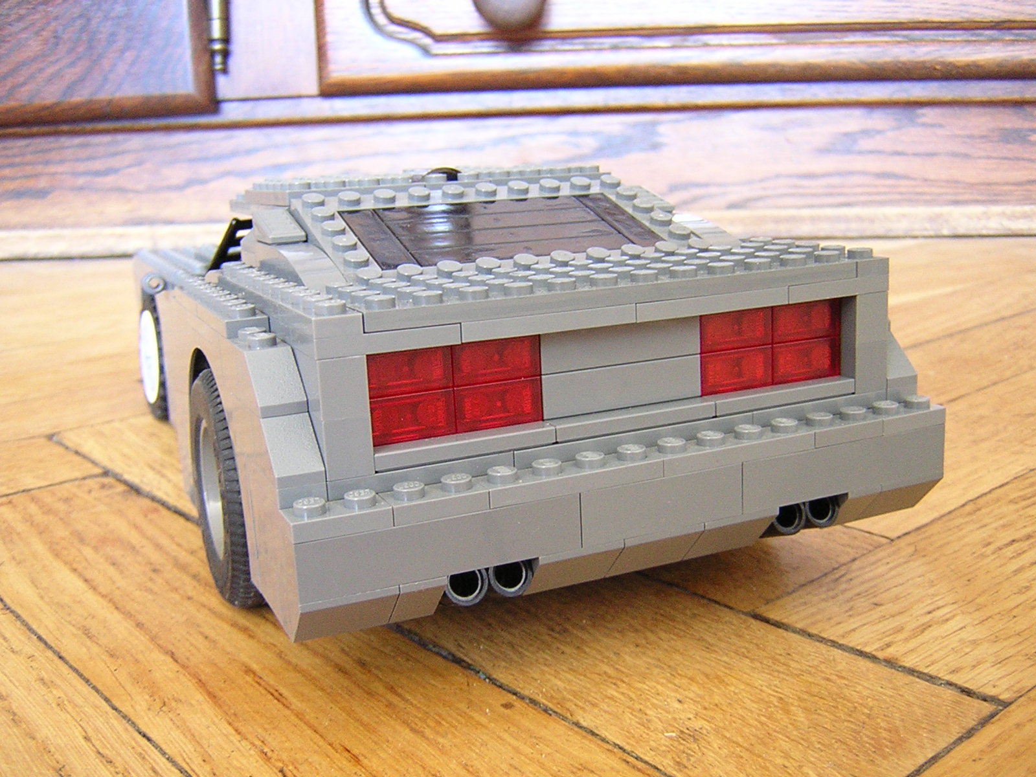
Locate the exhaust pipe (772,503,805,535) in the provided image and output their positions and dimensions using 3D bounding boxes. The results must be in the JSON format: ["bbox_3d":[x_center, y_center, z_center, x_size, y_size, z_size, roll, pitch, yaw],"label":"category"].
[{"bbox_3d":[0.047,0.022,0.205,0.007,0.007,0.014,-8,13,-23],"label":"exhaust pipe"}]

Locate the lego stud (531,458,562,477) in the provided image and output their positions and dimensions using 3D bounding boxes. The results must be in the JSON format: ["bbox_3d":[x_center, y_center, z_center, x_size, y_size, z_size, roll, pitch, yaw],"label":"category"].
[{"bbox_3d":[0.005,0.013,0.178,0.005,0.002,0.005,-3,12,1],"label":"lego stud"}]

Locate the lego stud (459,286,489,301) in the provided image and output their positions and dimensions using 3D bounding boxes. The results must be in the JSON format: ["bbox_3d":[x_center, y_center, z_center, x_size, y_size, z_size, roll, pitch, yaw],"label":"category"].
[{"bbox_3d":[-0.007,-0.016,0.176,0.005,0.002,0.005,-3,12,1],"label":"lego stud"}]

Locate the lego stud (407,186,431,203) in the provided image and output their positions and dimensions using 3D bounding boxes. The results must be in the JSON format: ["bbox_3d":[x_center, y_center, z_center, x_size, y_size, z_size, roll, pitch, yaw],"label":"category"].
[{"bbox_3d":[-0.022,-0.043,0.239,0.005,0.002,0.005,4,30,-3],"label":"lego stud"}]

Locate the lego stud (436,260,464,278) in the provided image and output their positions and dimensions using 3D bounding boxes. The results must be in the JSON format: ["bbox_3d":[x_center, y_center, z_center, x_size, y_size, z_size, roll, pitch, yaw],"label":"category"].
[{"bbox_3d":[-0.013,-0.023,0.207,0.005,0.002,0.005,5,30,-3],"label":"lego stud"}]

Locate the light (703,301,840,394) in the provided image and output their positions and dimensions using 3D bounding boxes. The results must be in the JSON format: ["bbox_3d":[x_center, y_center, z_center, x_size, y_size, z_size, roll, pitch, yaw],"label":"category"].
[{"bbox_3d":[0.047,-0.009,0.205,0.032,0.016,0.005,-8,13,-23],"label":"light"}]

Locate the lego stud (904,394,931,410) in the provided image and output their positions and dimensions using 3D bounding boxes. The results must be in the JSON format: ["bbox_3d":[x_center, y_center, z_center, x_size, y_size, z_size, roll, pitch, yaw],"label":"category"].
[{"bbox_3d":[0.078,0.003,0.210,0.005,0.002,0.005,-8,13,-23],"label":"lego stud"}]

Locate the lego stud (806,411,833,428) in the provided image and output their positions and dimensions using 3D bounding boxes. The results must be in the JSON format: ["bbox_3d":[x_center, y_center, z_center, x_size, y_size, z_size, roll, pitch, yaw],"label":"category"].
[{"bbox_3d":[0.056,0.006,0.200,0.005,0.002,0.005,-3,12,1],"label":"lego stud"}]

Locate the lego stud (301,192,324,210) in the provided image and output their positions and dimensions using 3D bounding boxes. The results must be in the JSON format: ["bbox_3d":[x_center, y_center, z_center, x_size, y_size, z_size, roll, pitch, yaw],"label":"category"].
[{"bbox_3d":[-0.044,-0.040,0.230,0.005,0.002,0.005,-8,32,-23],"label":"lego stud"}]

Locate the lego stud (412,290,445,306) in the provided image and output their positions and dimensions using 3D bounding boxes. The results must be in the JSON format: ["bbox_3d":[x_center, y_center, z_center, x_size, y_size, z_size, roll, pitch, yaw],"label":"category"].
[{"bbox_3d":[-0.014,-0.014,0.172,0.005,0.002,0.005,-3,12,1],"label":"lego stud"}]

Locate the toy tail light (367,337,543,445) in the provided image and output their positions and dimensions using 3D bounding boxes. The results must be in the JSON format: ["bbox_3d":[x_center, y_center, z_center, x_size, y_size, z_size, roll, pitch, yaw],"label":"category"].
[{"bbox_3d":[-0.011,-0.001,0.180,0.032,0.016,0.005,-8,13,-23],"label":"toy tail light"}]

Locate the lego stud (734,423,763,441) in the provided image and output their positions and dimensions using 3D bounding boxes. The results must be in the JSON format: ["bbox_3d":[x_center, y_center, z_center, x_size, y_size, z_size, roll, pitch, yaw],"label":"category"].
[{"bbox_3d":[0.042,0.008,0.194,0.005,0.002,0.005,-3,12,1],"label":"lego stud"}]

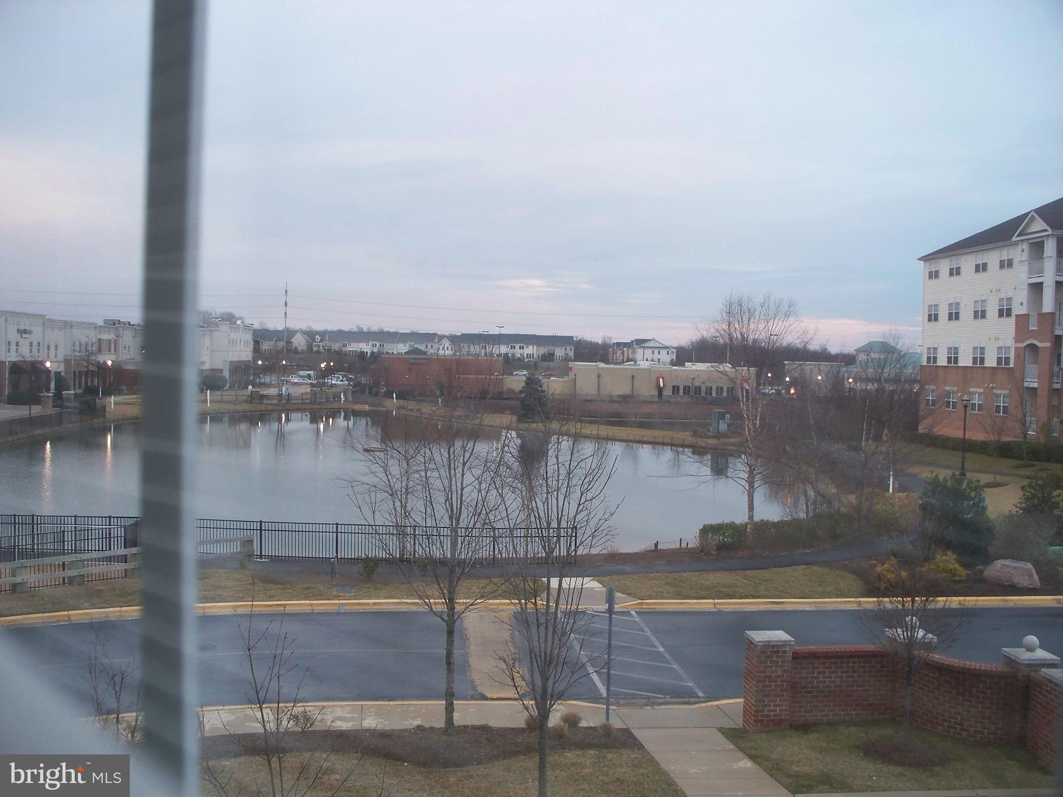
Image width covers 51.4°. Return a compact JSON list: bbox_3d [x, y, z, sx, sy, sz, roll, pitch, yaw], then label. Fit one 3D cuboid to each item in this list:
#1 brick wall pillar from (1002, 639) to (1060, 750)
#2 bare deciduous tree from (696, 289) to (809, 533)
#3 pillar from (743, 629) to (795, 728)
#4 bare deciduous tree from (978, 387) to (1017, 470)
[{"bbox_3d":[8.363,4.858,18.546,0.650,1.790,0.650,1,2,-4],"label":"brick wall pillar"},{"bbox_3d":[8.123,0.634,40.200,4.100,8.950,4.100,1,2,-4],"label":"bare deciduous tree"},{"bbox_3d":[4.061,4.846,18.903,0.650,1.580,0.650,1,2,-4],"label":"pillar"},{"bbox_3d":[24.043,1.691,57.000,2.000,4.400,2.000,1,2,-4],"label":"bare deciduous tree"}]

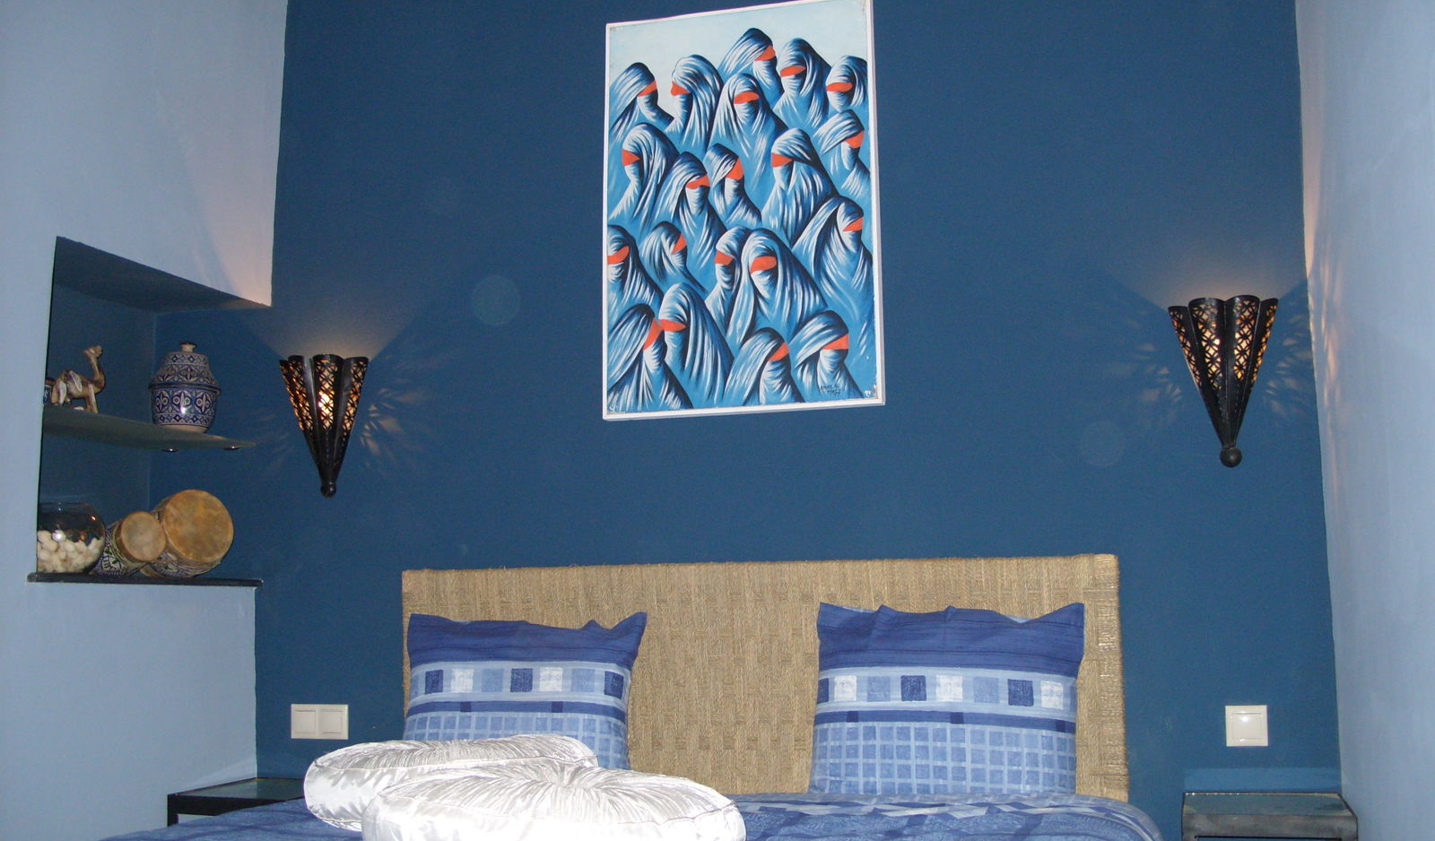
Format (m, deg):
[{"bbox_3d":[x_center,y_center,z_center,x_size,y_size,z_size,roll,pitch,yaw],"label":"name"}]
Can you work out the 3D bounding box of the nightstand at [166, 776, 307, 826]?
[{"bbox_3d":[-1.000,1.121,3.618,0.370,0.540,0.385,-3,-7,16],"label":"nightstand"}]

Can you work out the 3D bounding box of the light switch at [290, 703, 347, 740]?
[{"bbox_3d":[-0.969,0.738,3.852,0.154,0.083,0.011,-3,-7,16],"label":"light switch"}]

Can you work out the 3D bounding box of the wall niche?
[{"bbox_3d":[-1.420,0.023,3.631,0.355,0.710,0.830,-3,-7,16],"label":"wall niche"}]

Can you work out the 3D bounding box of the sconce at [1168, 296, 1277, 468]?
[{"bbox_3d":[1.069,-0.081,3.309,0.217,0.350,0.110,-3,-7,16],"label":"sconce"}]

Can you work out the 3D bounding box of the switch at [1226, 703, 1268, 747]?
[{"bbox_3d":[1.099,0.634,3.269,0.082,0.083,0.011,-3,-7,16],"label":"switch"}]

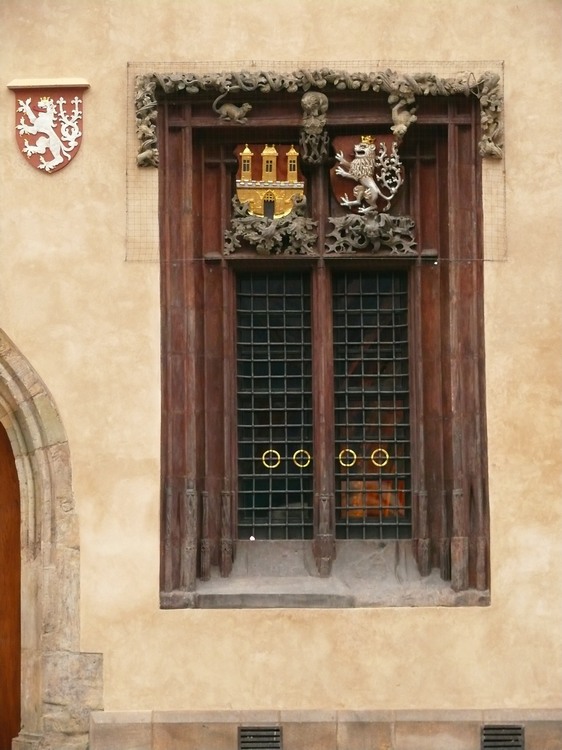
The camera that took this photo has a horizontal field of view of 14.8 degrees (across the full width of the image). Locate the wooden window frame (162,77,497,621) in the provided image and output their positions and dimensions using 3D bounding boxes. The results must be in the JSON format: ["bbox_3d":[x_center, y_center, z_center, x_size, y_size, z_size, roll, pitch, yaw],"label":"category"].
[{"bbox_3d":[0.292,-0.210,15.571,2.308,3.735,0.420,-1,-6,1],"label":"wooden window frame"}]

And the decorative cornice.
[{"bbox_3d":[0.267,-1.846,15.488,2.603,0.640,0.250,-1,-6,1],"label":"decorative cornice"}]

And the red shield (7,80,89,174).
[{"bbox_3d":[-1.664,-1.775,15.537,0.562,0.653,0.120,-1,-6,1],"label":"red shield"}]

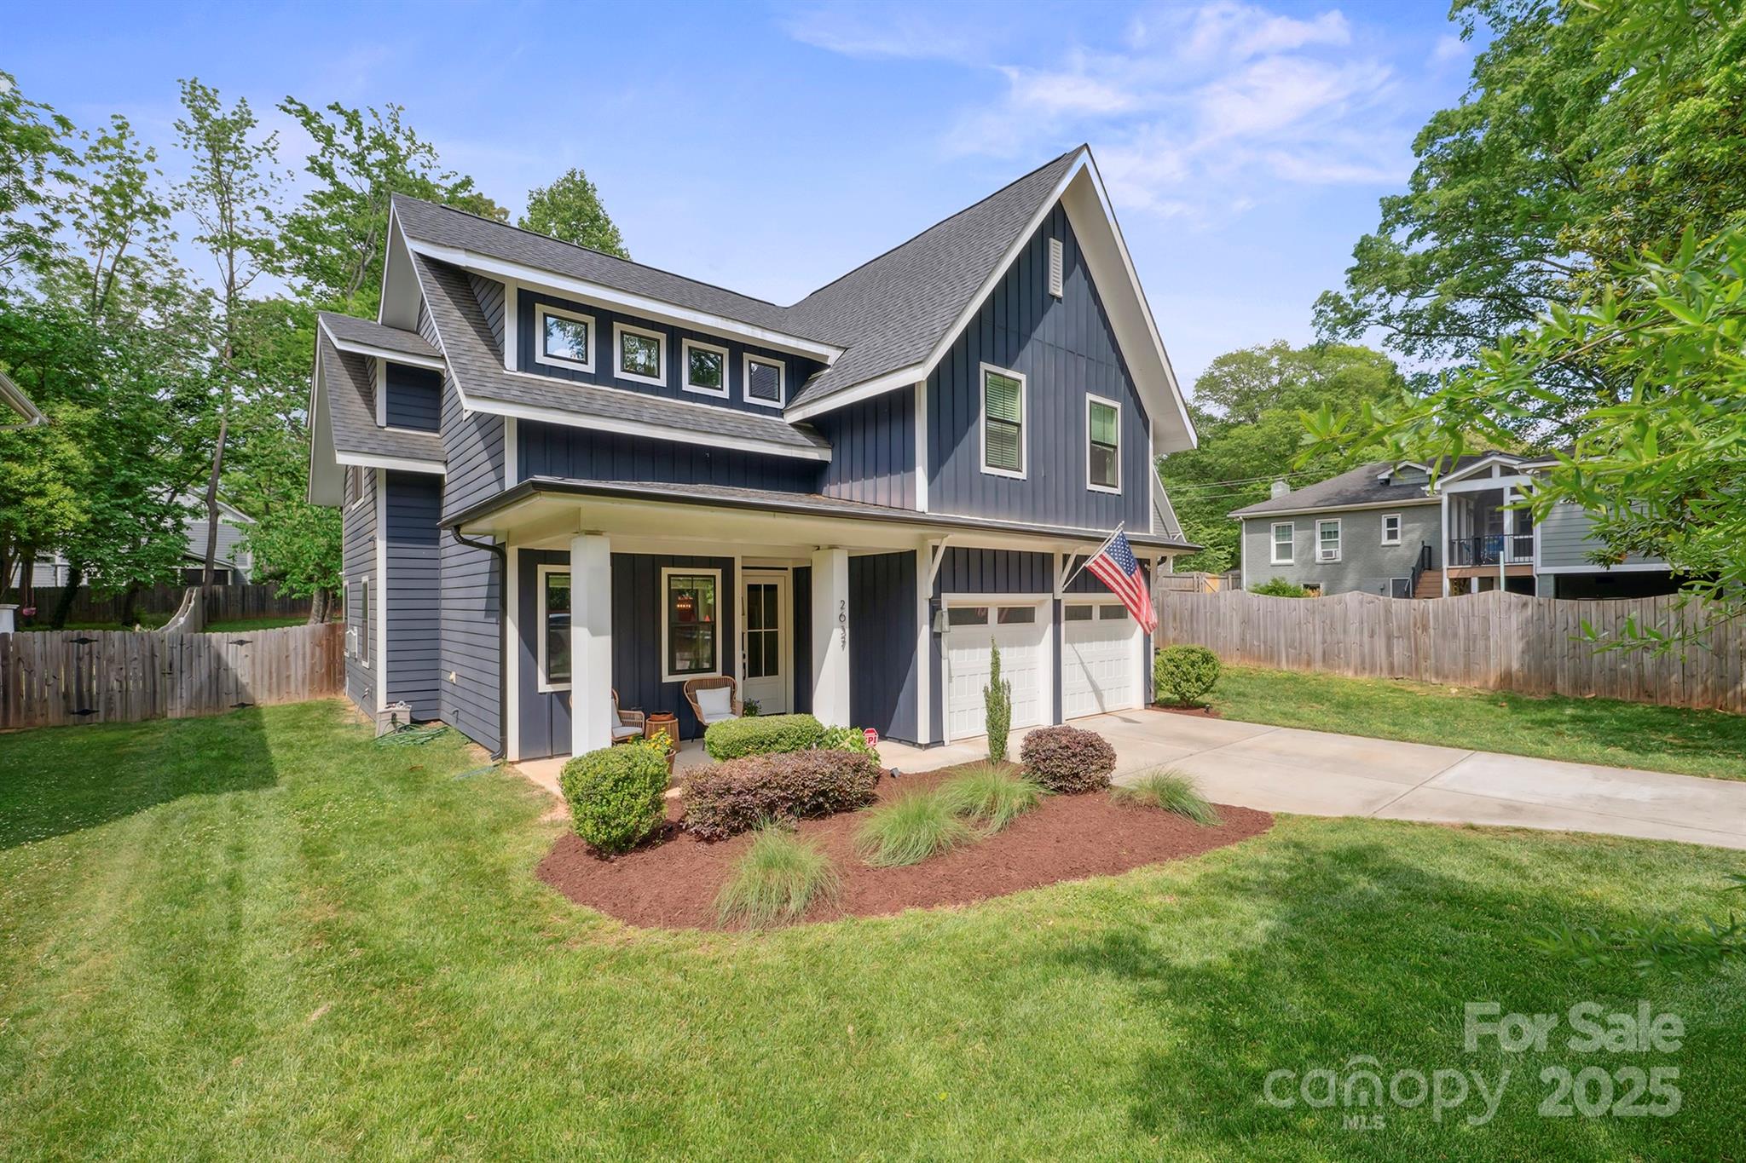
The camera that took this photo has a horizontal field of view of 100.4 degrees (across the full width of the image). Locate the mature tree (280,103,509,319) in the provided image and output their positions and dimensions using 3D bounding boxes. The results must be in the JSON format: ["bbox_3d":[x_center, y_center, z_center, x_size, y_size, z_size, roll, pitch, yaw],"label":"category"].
[{"bbox_3d":[-21.812,-9.904,33.000,10.000,24.018,10.000,1,-2,-40],"label":"mature tree"}]

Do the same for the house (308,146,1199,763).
[{"bbox_3d":[-3.608,-2.436,16.381,13.671,10.035,16.095,1,-2,-40],"label":"house"}]

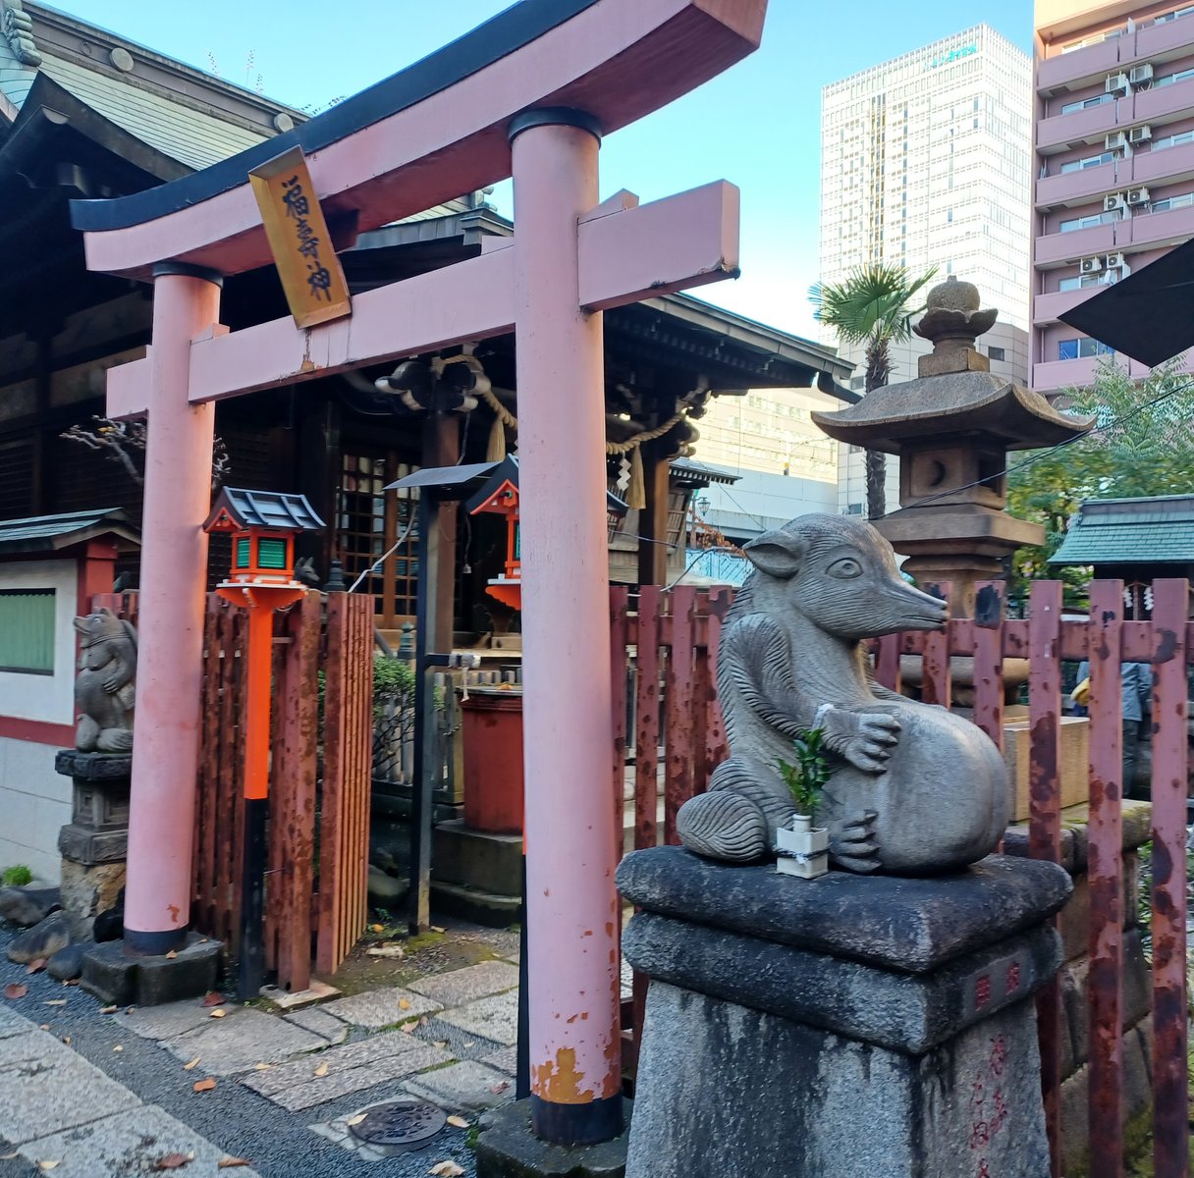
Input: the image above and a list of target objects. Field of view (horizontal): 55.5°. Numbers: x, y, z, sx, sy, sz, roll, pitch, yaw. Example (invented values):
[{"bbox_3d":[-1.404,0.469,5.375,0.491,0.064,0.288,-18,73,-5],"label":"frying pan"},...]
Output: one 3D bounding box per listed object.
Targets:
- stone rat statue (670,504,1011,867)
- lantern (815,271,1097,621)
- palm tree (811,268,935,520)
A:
[{"bbox_3d":[0.552,0.215,2.520,0.680,0.770,0.480,0,-3,33],"label":"stone rat statue"},{"bbox_3d":[1.221,-0.173,3.900,0.700,1.790,0.700,-1,-3,41],"label":"lantern"},{"bbox_3d":[3.171,-0.852,13.000,1.500,5.770,1.500,-1,-3,41],"label":"palm tree"}]

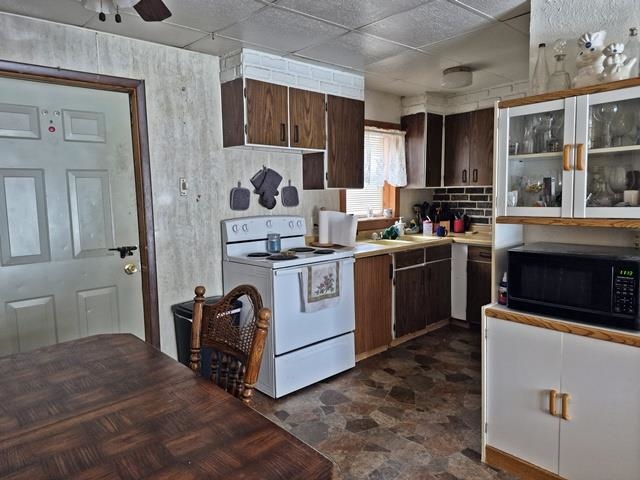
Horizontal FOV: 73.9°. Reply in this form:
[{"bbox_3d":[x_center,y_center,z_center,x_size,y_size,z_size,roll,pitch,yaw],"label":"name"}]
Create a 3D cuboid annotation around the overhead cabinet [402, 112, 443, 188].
[{"bbox_3d":[1.099,-0.932,4.540,0.320,0.756,0.309,-6,9,-40],"label":"overhead cabinet"}]

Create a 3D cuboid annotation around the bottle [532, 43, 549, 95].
[{"bbox_3d":[1.061,-0.807,2.038,0.076,0.275,0.076,-7,9,-41],"label":"bottle"}]

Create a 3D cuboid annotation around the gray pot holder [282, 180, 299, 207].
[{"bbox_3d":[-0.246,-0.387,3.584,0.180,0.225,0.022,-7,9,-42],"label":"gray pot holder"}]

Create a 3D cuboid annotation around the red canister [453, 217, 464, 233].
[{"bbox_3d":[1.530,-0.159,4.675,0.115,0.157,0.115,-7,9,-42],"label":"red canister"}]

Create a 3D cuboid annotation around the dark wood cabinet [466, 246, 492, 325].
[{"bbox_3d":[1.790,0.459,4.206,0.600,0.850,0.410,-6,9,-40],"label":"dark wood cabinet"}]

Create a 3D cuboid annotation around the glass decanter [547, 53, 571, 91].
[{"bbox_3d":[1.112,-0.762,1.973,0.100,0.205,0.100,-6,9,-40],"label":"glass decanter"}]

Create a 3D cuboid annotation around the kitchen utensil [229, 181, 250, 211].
[{"bbox_3d":[-0.639,-0.346,3.332,0.181,0.221,0.018,-7,9,-41],"label":"kitchen utensil"}]

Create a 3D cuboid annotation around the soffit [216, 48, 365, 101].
[{"bbox_3d":[-0.172,-1.287,3.444,1.223,0.198,0.307,-7,9,-41],"label":"soffit"}]

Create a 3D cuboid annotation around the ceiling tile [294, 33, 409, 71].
[{"bbox_3d":[0.236,-1.336,3.007,0.618,0.022,0.600,-6,9,-40],"label":"ceiling tile"}]

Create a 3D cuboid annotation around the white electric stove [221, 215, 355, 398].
[{"bbox_3d":[-0.227,0.427,3.266,0.754,1.199,0.690,-6,9,-40],"label":"white electric stove"}]

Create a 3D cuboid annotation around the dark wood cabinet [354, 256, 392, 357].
[{"bbox_3d":[0.239,0.509,3.774,0.515,0.825,0.606,-7,9,-41],"label":"dark wood cabinet"}]

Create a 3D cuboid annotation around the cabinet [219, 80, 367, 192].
[{"bbox_3d":[-0.161,-0.789,3.456,1.206,0.772,0.312,-6,9,-40],"label":"cabinet"}]

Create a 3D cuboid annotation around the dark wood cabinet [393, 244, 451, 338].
[{"bbox_3d":[0.791,0.435,4.253,0.945,0.805,0.606,-7,9,-41],"label":"dark wood cabinet"}]

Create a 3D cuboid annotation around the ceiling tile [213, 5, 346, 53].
[{"bbox_3d":[-0.235,-1.294,2.623,0.610,0.020,0.590,-7,9,-41],"label":"ceiling tile"}]

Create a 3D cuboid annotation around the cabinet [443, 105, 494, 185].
[{"bbox_3d":[1.649,-0.937,4.474,0.310,0.770,0.610,-7,9,-41],"label":"cabinet"}]

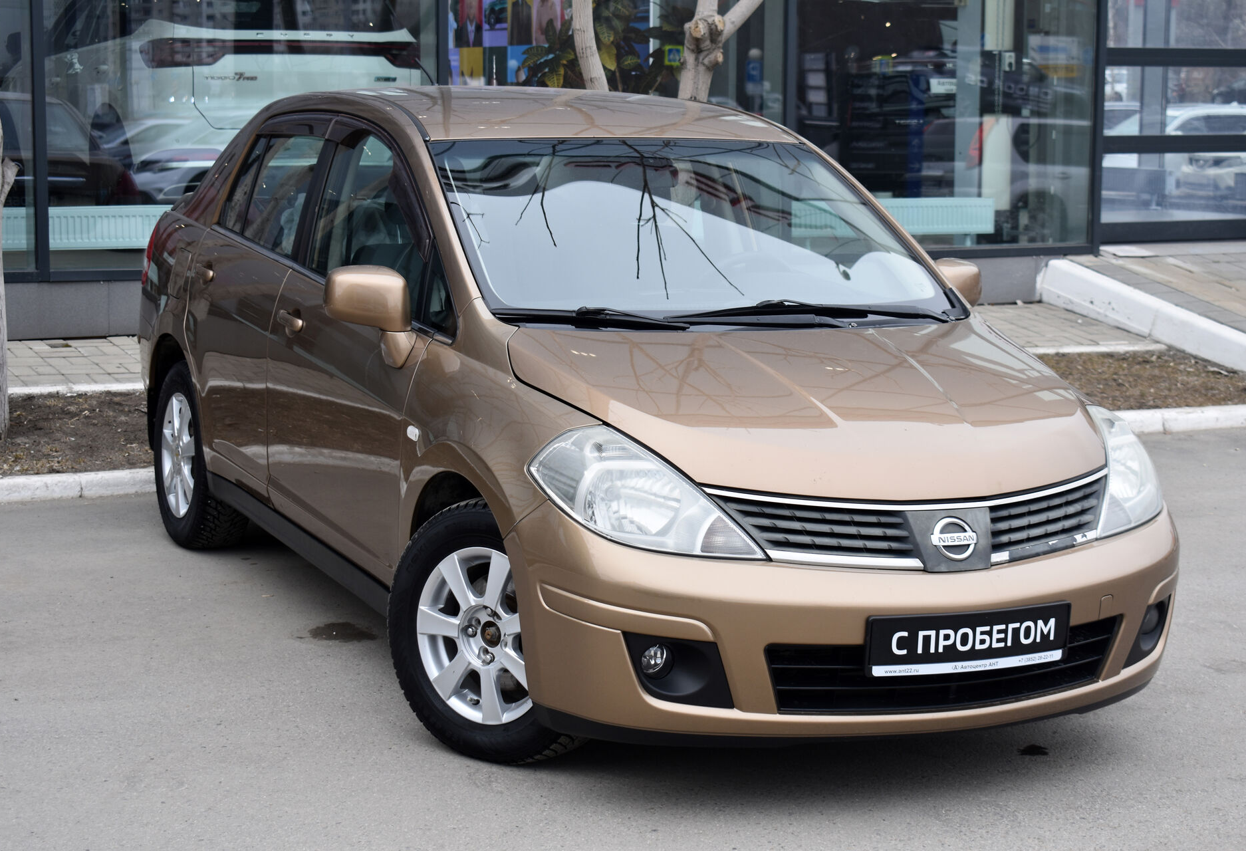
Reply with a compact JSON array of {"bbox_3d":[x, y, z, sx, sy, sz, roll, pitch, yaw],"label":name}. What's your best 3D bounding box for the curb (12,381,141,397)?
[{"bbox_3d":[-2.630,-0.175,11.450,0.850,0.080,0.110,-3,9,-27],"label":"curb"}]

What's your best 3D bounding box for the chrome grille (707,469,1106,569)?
[{"bbox_3d":[0.699,0.218,5.324,1.100,0.190,0.200,-2,9,-26],"label":"chrome grille"}]

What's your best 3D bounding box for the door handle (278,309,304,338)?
[{"bbox_3d":[-0.937,-0.282,6.675,0.055,0.060,0.200,-2,9,-26],"label":"door handle"}]

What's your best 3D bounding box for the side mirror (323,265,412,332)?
[{"bbox_3d":[-0.649,-0.328,6.054,0.230,0.165,0.130,-2,9,-26],"label":"side mirror"}]

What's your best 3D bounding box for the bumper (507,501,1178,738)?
[{"bbox_3d":[0.617,0.415,5.509,1.680,0.520,0.660,-2,9,-26],"label":"bumper"}]

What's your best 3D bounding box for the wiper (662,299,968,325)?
[{"bbox_3d":[0.498,-0.294,6.126,0.880,0.065,0.085,-2,9,-26],"label":"wiper"}]

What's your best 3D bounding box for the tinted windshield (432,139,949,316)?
[{"bbox_3d":[0.175,-0.536,6.349,1.350,0.110,0.840,-2,40,-26],"label":"tinted windshield"}]

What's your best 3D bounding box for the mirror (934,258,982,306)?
[{"bbox_3d":[0.929,-0.388,6.816,0.230,0.165,0.130,-2,9,-26],"label":"mirror"}]

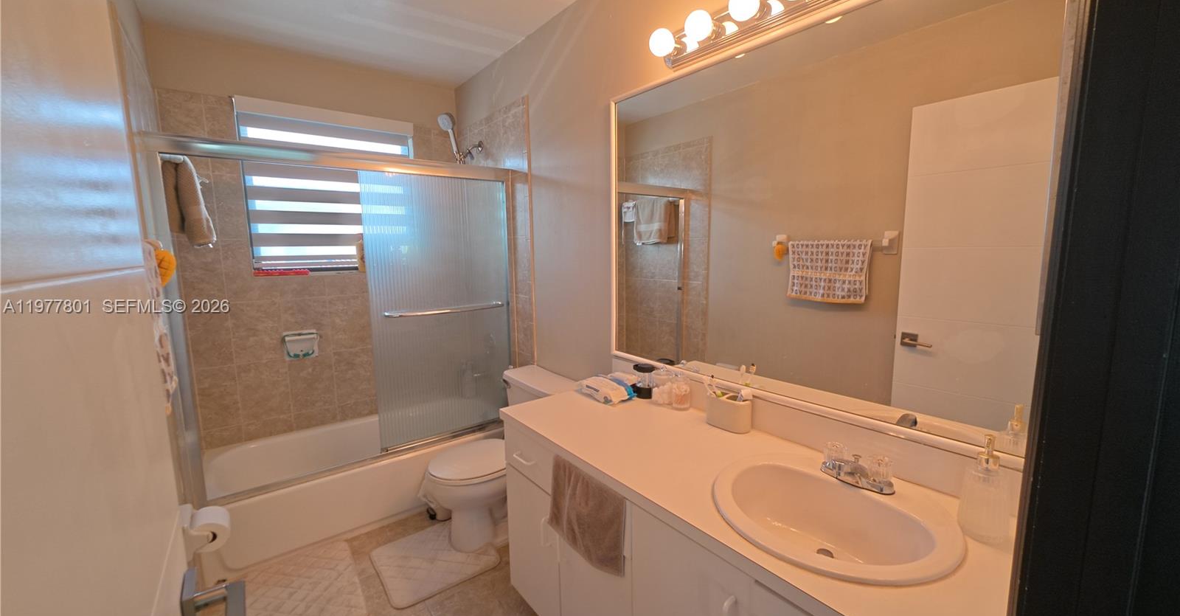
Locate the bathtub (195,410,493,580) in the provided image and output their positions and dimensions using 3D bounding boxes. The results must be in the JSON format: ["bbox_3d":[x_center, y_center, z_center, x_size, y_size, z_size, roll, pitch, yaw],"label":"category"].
[{"bbox_3d":[-1.330,0.962,2.400,1.550,0.360,0.750,-6,9,-38],"label":"bathtub"}]

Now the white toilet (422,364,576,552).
[{"bbox_3d":[-0.455,0.790,1.965,0.720,0.745,0.450,-6,10,-40],"label":"white toilet"}]

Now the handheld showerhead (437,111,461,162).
[{"bbox_3d":[-0.910,-1.106,2.430,0.095,0.280,0.080,7,42,22],"label":"handheld showerhead"}]

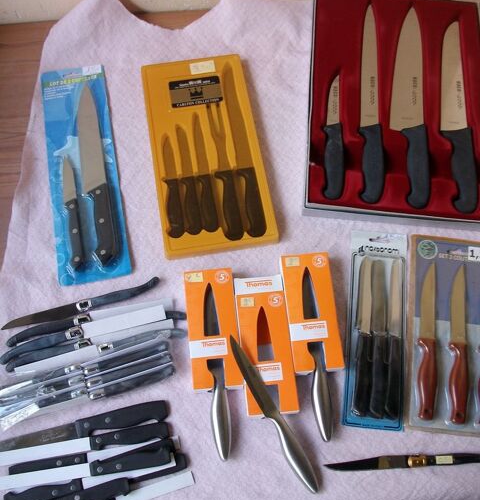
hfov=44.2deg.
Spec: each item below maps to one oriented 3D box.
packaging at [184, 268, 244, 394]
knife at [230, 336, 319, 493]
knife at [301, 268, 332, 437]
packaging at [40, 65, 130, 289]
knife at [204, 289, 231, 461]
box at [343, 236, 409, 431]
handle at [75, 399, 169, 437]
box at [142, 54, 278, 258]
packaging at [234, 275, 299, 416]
[{"bbox_3d":[-0.035,0.106,0.795,0.065,0.022,0.160,-5,69,-4],"label":"packaging"},{"bbox_3d":[0.043,0.206,0.753,0.024,0.019,0.221,-27,77,-11],"label":"knife"},{"bbox_3d":[0.100,0.133,0.788,0.024,0.020,0.233,-4,69,-3],"label":"knife"},{"bbox_3d":[-0.234,-0.126,0.876,0.099,0.024,0.358,-10,70,-5],"label":"packaging"},{"bbox_3d":[-0.030,0.154,0.776,0.027,0.020,0.234,-4,69,-3],"label":"knife"},{"bbox_3d":[0.188,0.099,0.806,0.080,0.020,0.275,7,69,1],"label":"box"},{"bbox_3d":[-0.146,0.214,0.751,0.120,0.016,0.029,-11,70,-6],"label":"handle"},{"bbox_3d":[-0.051,-0.148,0.887,0.157,0.030,0.315,-9,70,-5],"label":"box"},{"bbox_3d":[0.034,0.125,0.790,0.065,0.022,0.184,-5,69,-4],"label":"packaging"}]

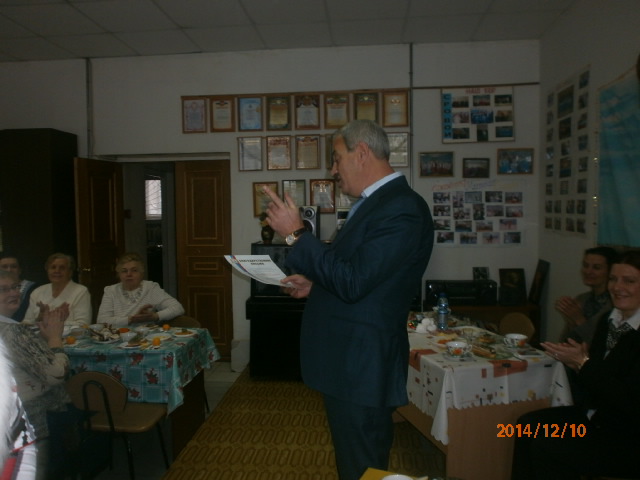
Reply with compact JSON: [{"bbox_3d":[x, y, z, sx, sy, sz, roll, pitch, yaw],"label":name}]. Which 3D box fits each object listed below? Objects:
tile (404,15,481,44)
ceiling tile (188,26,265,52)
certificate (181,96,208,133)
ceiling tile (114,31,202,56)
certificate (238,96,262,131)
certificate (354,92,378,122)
[{"bbox_3d":[1.017,-1.787,4.197,0.605,0.020,0.555,0,0,5],"label":"tile"},{"bbox_3d":[-0.820,-1.775,4.371,0.605,0.020,0.555,0,0,5],"label":"ceiling tile"},{"bbox_3d":[-1.171,-1.162,4.676,0.232,0.324,0.020,-1,3,5],"label":"certificate"},{"bbox_3d":[-1.432,-1.771,4.429,0.605,0.020,0.555,0,0,5],"label":"ceiling tile"},{"bbox_3d":[-0.642,-1.167,4.633,0.221,0.312,0.020,0,0,5],"label":"certificate"},{"bbox_3d":[0.422,-1.182,4.532,0.221,0.312,0.020,0,0,5],"label":"certificate"}]

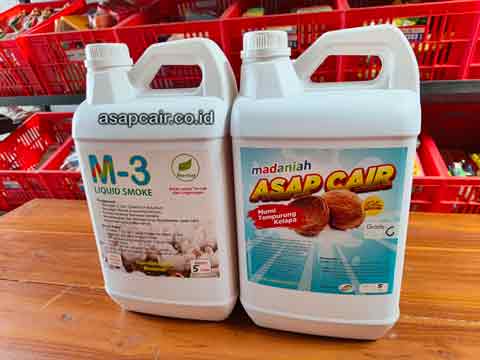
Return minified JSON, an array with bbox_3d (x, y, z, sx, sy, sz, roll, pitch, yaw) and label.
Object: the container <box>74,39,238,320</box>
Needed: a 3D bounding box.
[{"bbox_3d":[-0.085,0.004,0.392,0.174,0.315,0.126,1,17,11],"label":"container"}]

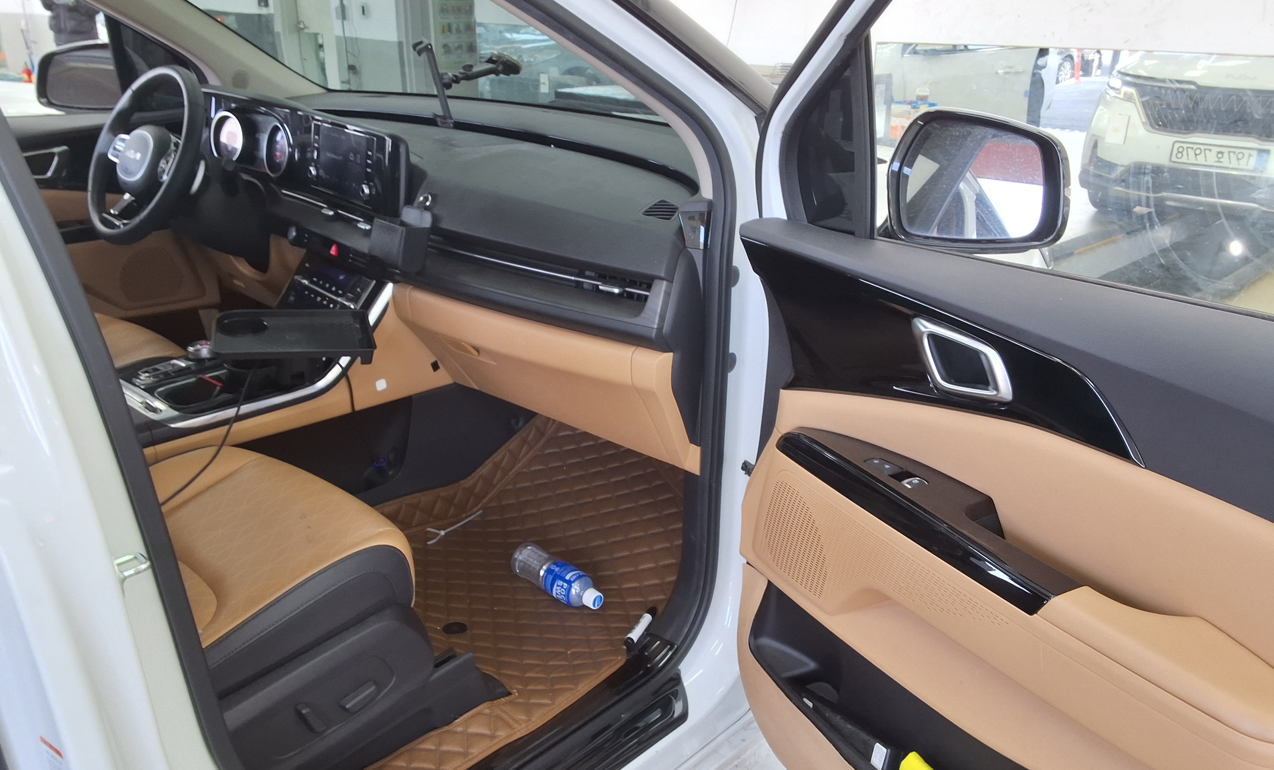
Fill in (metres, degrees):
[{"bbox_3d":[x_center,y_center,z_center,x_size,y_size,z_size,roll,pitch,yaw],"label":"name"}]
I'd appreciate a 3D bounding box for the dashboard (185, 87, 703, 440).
[{"bbox_3d":[-0.401,-0.312,2.028,1.490,0.490,0.490,16,25,39],"label":"dashboard"}]

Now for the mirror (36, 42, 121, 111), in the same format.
[{"bbox_3d":[-1.353,-0.749,2.491,0.220,0.165,0.110,-15,24,-35],"label":"mirror"}]

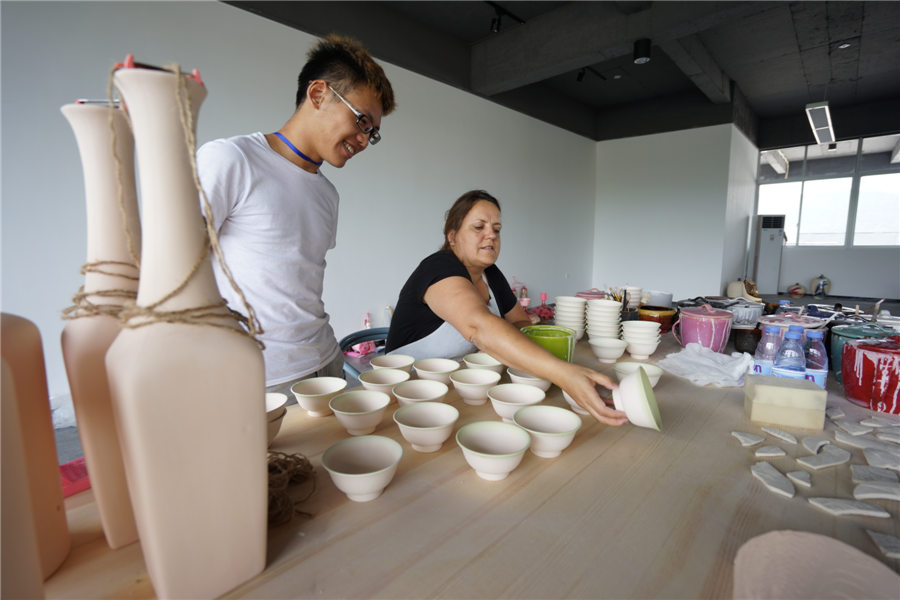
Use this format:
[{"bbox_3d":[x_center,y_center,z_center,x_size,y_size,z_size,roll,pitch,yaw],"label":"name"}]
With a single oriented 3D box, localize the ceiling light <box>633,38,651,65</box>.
[{"bbox_3d":[1.824,-2.345,3.800,0.142,0.182,0.142,0,8,0],"label":"ceiling light"}]

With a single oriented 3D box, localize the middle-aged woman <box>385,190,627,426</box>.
[{"bbox_3d":[0.174,0.295,1.288,0.600,1.280,0.900,-8,11,-44],"label":"middle-aged woman"}]

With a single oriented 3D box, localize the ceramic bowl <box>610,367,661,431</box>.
[{"bbox_3d":[0.368,0.200,0.801,0.066,0.129,0.129,-18,0,27],"label":"ceramic bowl"}]

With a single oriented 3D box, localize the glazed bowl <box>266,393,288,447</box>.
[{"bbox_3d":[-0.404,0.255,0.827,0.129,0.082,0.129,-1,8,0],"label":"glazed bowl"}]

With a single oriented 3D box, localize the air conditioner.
[{"bbox_3d":[6.984,-0.982,8.818,0.500,1.700,0.280,0,8,7],"label":"air conditioner"}]

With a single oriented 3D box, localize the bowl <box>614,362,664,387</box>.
[{"bbox_3d":[0.482,0.207,1.031,0.124,0.060,0.124,0,8,0],"label":"bowl"}]

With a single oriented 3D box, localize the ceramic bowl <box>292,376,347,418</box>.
[{"bbox_3d":[-0.314,0.241,0.972,0.129,0.066,0.129,-1,8,0],"label":"ceramic bowl"}]

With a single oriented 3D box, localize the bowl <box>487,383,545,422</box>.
[{"bbox_3d":[0.144,0.233,0.870,0.124,0.060,0.124,0,8,0],"label":"bowl"}]

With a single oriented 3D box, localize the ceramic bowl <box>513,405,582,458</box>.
[{"bbox_3d":[0.183,0.255,0.755,0.126,0.062,0.126,-1,8,0],"label":"ceramic bowl"}]

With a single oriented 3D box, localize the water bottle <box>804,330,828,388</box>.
[{"bbox_3d":[0.846,0.162,0.938,0.060,0.177,0.060,-1,8,0],"label":"water bottle"}]

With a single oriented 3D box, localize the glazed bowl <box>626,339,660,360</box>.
[{"bbox_3d":[0.643,0.164,1.354,0.126,0.062,0.126,-1,8,0],"label":"glazed bowl"}]

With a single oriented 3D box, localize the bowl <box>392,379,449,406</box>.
[{"bbox_3d":[-0.066,0.236,0.918,0.126,0.062,0.126,-1,8,0],"label":"bowl"}]

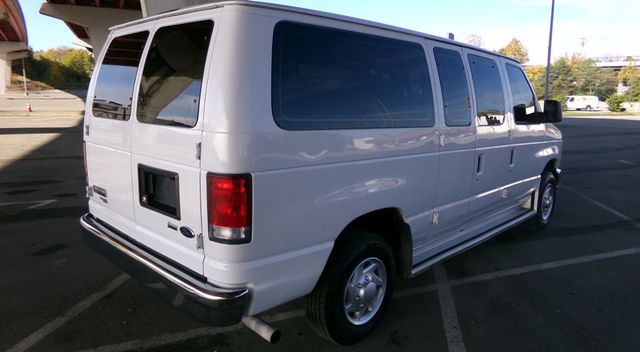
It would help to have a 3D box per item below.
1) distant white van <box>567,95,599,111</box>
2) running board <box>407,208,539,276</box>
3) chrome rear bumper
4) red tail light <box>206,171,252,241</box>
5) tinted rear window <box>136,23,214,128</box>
[{"bbox_3d":[35.179,-9.886,60.500,5.300,2.080,2.000,5,11,25],"label":"distant white van"},{"bbox_3d":[1.379,0.494,3.869,0.170,0.090,2.400,10,14,43],"label":"running board"},{"bbox_3d":[-1.090,0.449,2.623,2.000,0.185,0.220,10,14,43],"label":"chrome rear bumper"},{"bbox_3d":[-0.401,0.145,2.000,0.225,0.325,0.130,10,14,43],"label":"red tail light"},{"bbox_3d":[-0.751,-0.519,2.286,0.610,0.525,0.050,10,-2,43],"label":"tinted rear window"}]

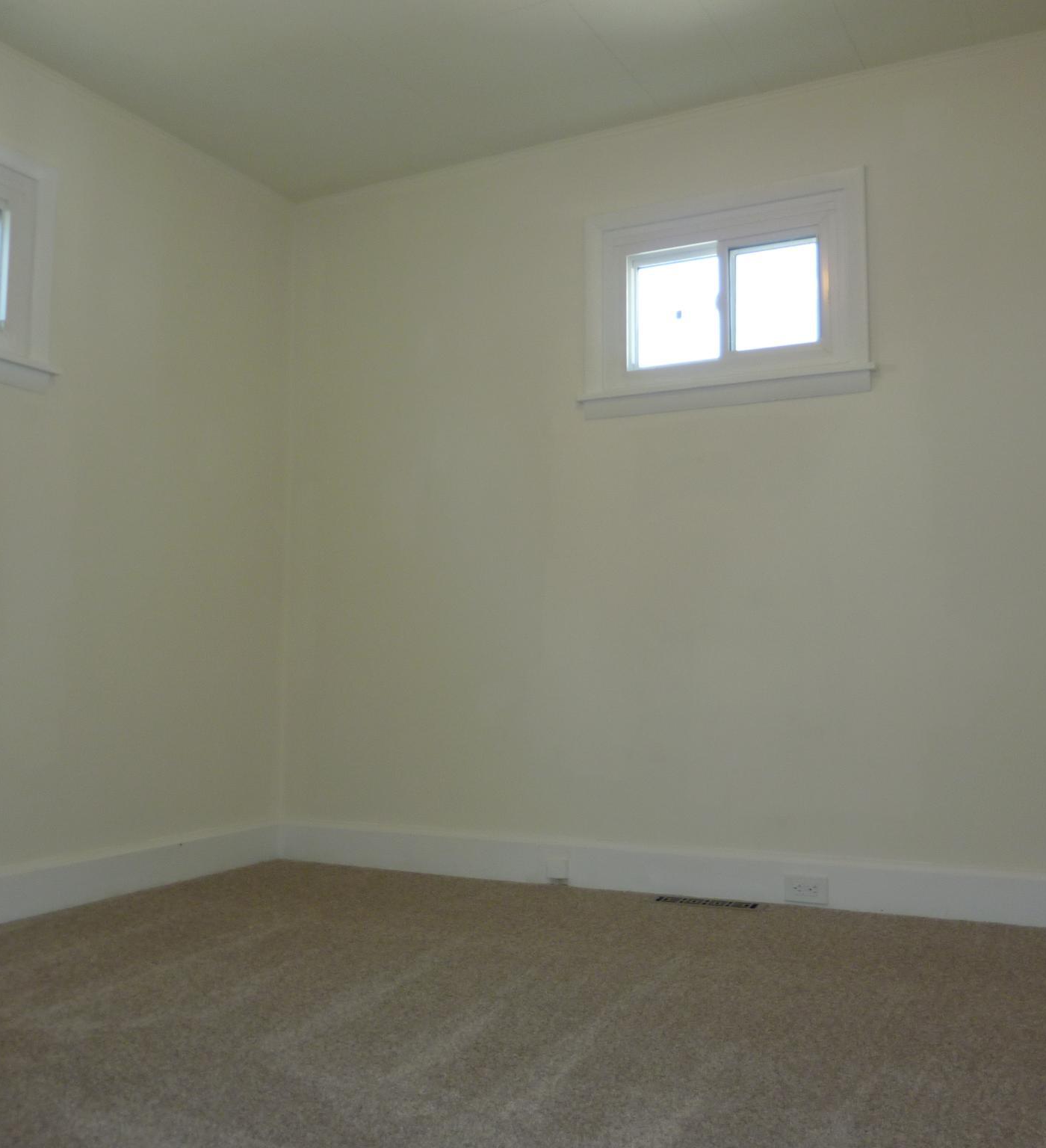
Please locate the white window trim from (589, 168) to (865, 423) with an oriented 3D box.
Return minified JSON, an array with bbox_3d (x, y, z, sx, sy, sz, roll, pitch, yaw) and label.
[{"bbox_3d":[0.549,-0.787,3.147,0.860,0.625,0.060,-3,-5,27],"label":"white window trim"}]

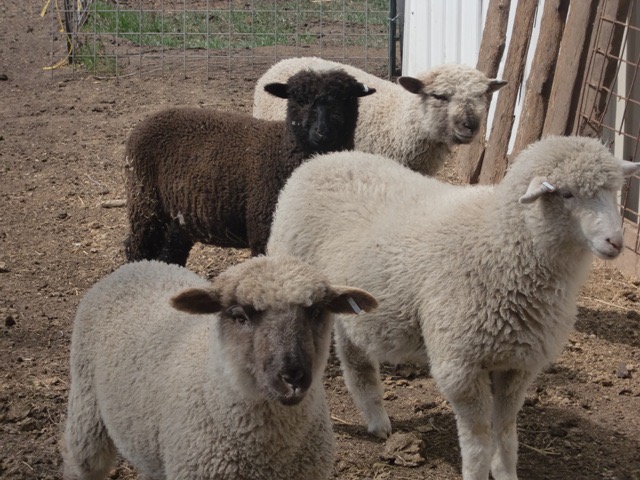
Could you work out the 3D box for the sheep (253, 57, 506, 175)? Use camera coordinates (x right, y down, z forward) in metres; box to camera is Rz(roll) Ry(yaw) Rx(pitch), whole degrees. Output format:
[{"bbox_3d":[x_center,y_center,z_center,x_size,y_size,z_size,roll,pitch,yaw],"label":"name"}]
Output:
[{"bbox_3d":[0.110,-0.192,5.053,0.320,0.590,0.760,-8,15,-34],"label":"sheep"}]

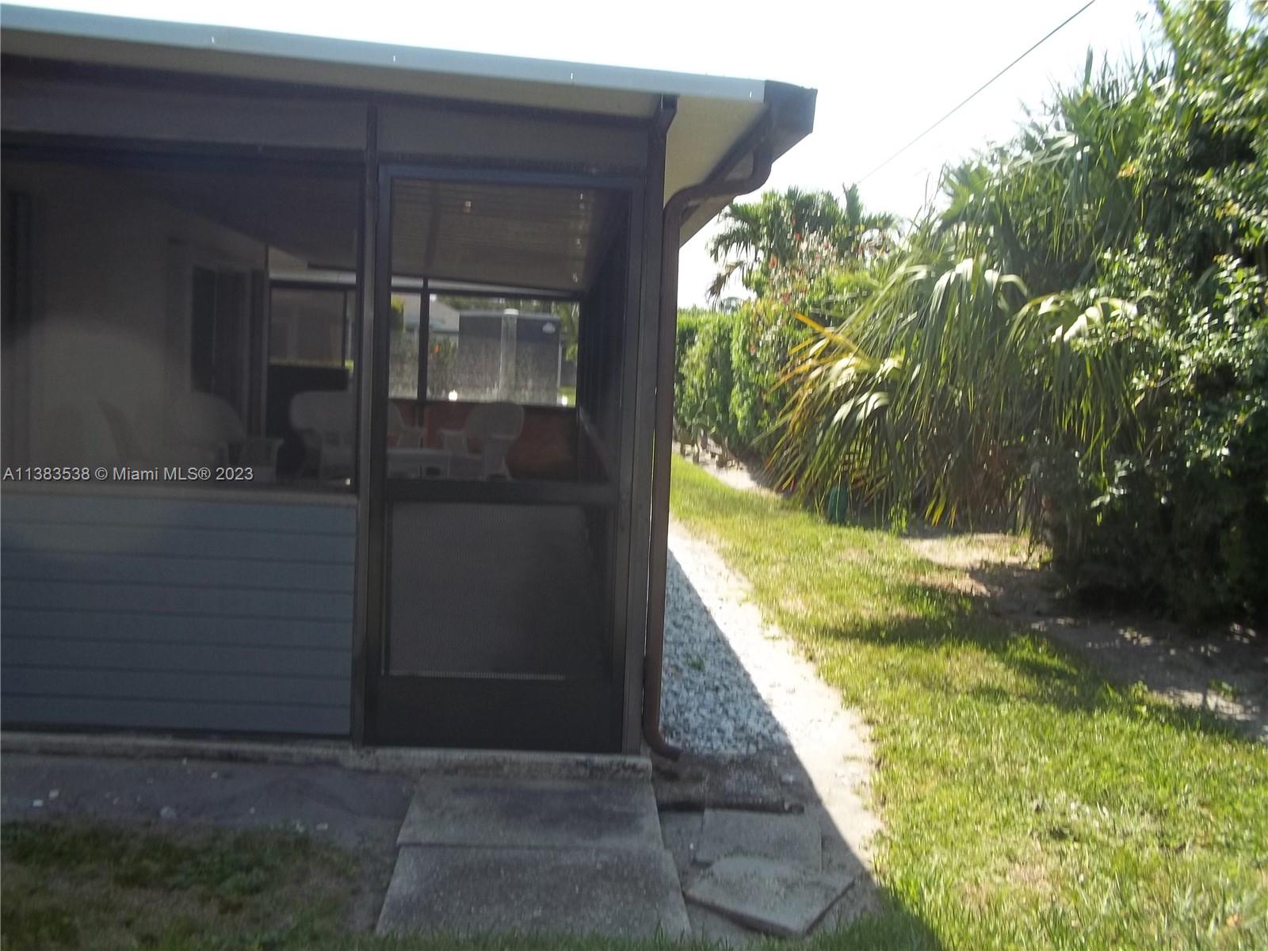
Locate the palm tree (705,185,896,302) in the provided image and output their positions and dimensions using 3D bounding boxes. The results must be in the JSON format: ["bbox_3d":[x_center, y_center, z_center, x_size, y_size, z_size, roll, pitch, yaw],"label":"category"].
[{"bbox_3d":[2.736,-2.591,20.222,3.300,4.730,3.200,2,5,-4],"label":"palm tree"}]

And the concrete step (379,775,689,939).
[{"bbox_3d":[-0.304,1.213,3.666,0.838,0.100,1.182,2,5,-4],"label":"concrete step"}]

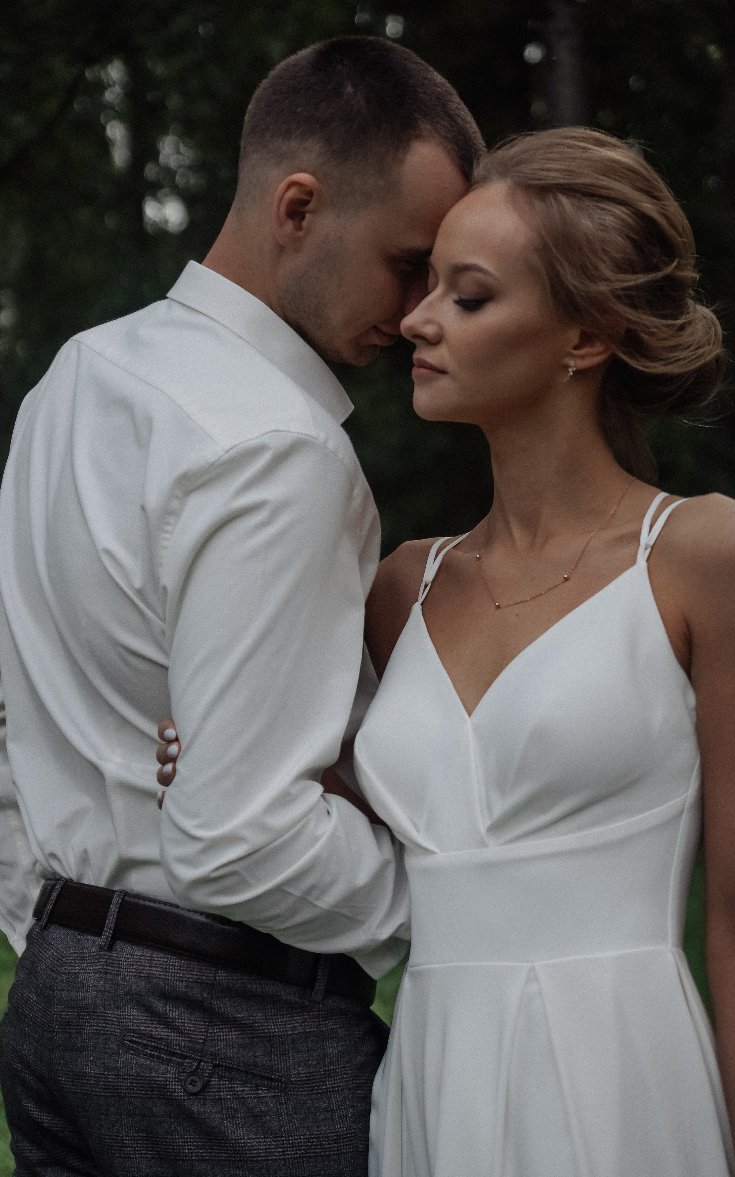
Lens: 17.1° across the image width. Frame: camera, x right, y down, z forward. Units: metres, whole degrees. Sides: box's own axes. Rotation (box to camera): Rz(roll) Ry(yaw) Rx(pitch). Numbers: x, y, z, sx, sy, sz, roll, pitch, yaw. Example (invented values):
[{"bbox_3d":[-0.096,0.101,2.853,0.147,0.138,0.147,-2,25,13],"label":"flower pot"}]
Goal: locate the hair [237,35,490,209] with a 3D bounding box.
[{"bbox_3d":[-0.007,-0.359,1.975,0.190,0.165,0.165,23,6,8],"label":"hair"}]

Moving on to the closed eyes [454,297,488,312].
[{"bbox_3d":[0.081,-0.223,1.925,0.012,0.013,0.031,2,1,-30],"label":"closed eyes"}]

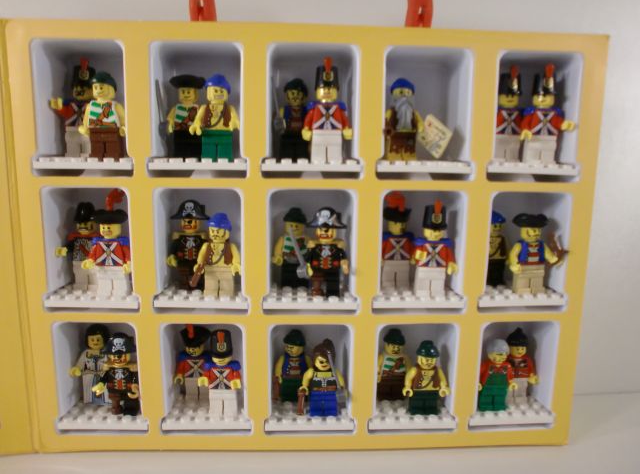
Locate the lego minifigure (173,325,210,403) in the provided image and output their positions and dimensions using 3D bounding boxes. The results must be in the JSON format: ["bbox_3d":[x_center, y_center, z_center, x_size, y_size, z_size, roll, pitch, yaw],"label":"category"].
[{"bbox_3d":[-0.072,0.074,0.283,0.025,0.047,0.013,0,10,-2],"label":"lego minifigure"}]

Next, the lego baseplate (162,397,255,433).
[{"bbox_3d":[-0.061,0.098,0.272,0.048,0.005,0.032,0,10,-2],"label":"lego baseplate"}]

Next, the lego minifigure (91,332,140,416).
[{"bbox_3d":[-0.107,0.075,0.259,0.025,0.045,0.018,0,10,-2],"label":"lego minifigure"}]

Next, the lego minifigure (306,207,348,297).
[{"bbox_3d":[0.004,0.009,0.252,0.022,0.048,0.014,0,9,-2],"label":"lego minifigure"}]

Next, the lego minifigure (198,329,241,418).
[{"bbox_3d":[-0.054,0.074,0.260,0.023,0.049,0.016,0,9,-2],"label":"lego minifigure"}]

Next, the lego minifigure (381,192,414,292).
[{"bbox_3d":[0.043,0.002,0.274,0.024,0.056,0.013,0,10,-2],"label":"lego minifigure"}]

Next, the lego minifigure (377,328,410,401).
[{"bbox_3d":[0.042,0.075,0.283,0.025,0.042,0.016,0,10,-2],"label":"lego minifigure"}]

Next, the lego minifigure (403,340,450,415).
[{"bbox_3d":[0.058,0.078,0.268,0.025,0.042,0.016,0,10,-2],"label":"lego minifigure"}]

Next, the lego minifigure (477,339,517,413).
[{"bbox_3d":[0.099,0.077,0.269,0.026,0.041,0.015,0,10,-2],"label":"lego minifigure"}]

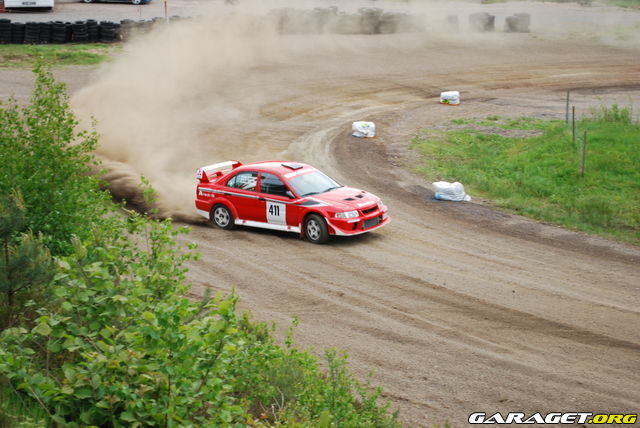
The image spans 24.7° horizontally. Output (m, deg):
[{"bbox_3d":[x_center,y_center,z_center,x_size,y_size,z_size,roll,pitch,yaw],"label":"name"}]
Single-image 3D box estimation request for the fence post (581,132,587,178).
[{"bbox_3d":[6.687,-1.534,37.000,0.060,1.160,0.060,4,12,0],"label":"fence post"}]

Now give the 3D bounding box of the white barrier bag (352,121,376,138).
[{"bbox_3d":[1.315,-2.490,43.100,0.690,0.440,0.550,-1,12,-3],"label":"white barrier bag"}]

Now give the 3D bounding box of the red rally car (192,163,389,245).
[{"bbox_3d":[-0.614,-0.316,30.822,4.350,1.400,1.770,8,14,38],"label":"red rally car"}]

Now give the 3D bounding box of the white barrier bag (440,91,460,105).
[{"bbox_3d":[4.490,-3.998,50.200,0.680,0.430,0.550,-1,12,-3],"label":"white barrier bag"}]

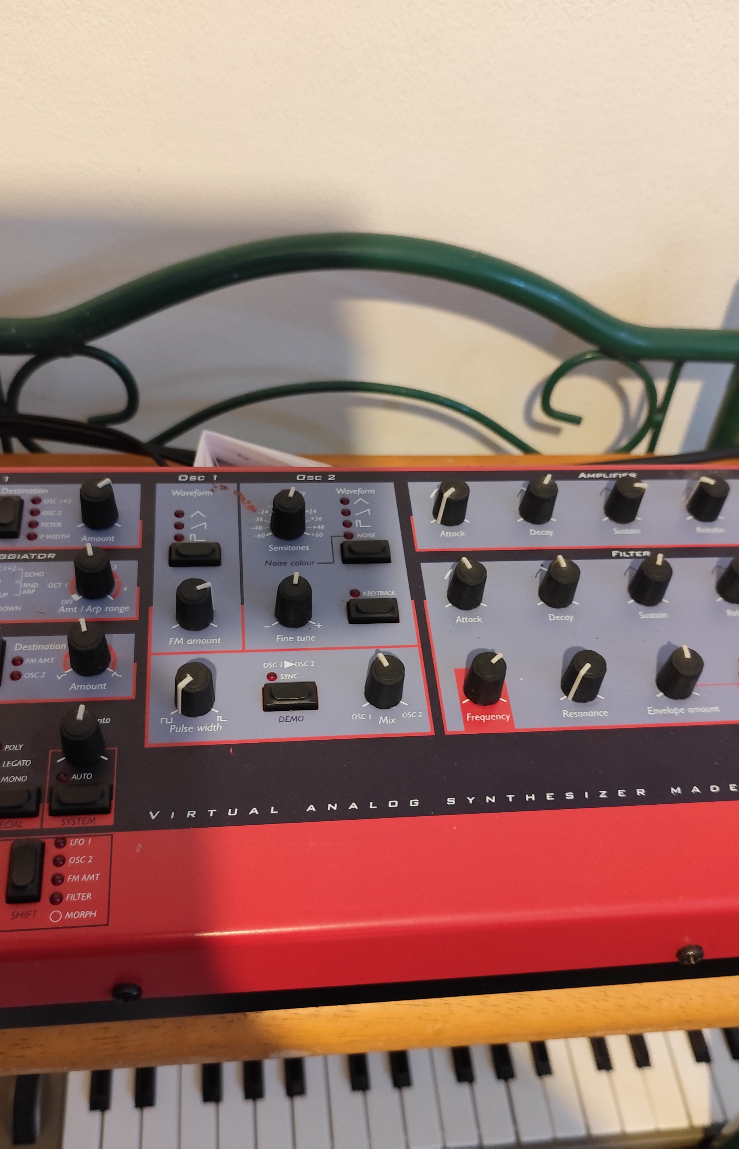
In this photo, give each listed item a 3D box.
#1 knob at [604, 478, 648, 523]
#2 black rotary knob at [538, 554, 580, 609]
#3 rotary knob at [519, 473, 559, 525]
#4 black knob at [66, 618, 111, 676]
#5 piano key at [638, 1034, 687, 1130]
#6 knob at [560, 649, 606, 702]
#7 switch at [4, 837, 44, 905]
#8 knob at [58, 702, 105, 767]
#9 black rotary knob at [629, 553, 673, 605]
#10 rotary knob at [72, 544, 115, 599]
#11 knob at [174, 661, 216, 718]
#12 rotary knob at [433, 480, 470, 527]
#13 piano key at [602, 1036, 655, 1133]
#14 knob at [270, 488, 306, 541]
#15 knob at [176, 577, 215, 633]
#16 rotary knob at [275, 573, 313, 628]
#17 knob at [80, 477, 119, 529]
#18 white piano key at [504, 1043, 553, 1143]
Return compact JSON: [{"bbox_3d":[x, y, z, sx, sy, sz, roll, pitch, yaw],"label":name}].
[{"bbox_3d":[0.090,-0.026,0.356,0.012,0.013,0.011,-4,55,-10],"label":"knob"},{"bbox_3d":[0.062,0.003,0.332,0.011,0.013,0.012,-6,55,-11],"label":"black rotary knob"},{"bbox_3d":[0.059,-0.026,0.352,0.011,0.013,0.012,3,54,-5],"label":"rotary knob"},{"bbox_3d":[-0.084,0.022,0.305,0.012,0.014,0.012,-14,58,-16],"label":"black knob"},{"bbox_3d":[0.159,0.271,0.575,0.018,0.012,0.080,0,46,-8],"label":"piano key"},{"bbox_3d":[0.067,0.031,0.318,0.012,0.014,0.012,4,54,-5],"label":"knob"},{"bbox_3d":[-0.089,0.076,0.262,0.008,0.004,0.016,-1,55,-8],"label":"switch"},{"bbox_3d":[-0.080,0.044,0.280,0.012,0.013,0.012,4,54,-5],"label":"knob"},{"bbox_3d":[0.092,0.002,0.332,0.012,0.013,0.012,16,54,5],"label":"black rotary knob"},{"bbox_3d":[-0.087,-0.001,0.321,0.012,0.014,0.012,-10,57,-14],"label":"rotary knob"},{"bbox_3d":[-0.051,0.033,0.295,0.011,0.013,0.012,3,54,-5],"label":"knob"},{"bbox_3d":[0.028,-0.025,0.344,0.012,0.013,0.012,3,54,-5],"label":"rotary knob"},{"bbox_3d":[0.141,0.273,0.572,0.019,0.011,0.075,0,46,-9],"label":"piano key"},{"bbox_3d":[-0.026,-0.020,0.333,0.012,0.013,0.012,3,54,-5],"label":"knob"},{"bbox_3d":[-0.053,0.009,0.309,0.012,0.013,0.012,3,54,-5],"label":"knob"},{"bbox_3d":[-0.023,0.008,0.313,0.012,0.013,0.012,5,54,-4],"label":"rotary knob"},{"bbox_3d":[-0.087,-0.023,0.328,0.012,0.013,0.012,3,54,-5],"label":"knob"},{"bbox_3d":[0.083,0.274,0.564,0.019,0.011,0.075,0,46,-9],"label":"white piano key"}]

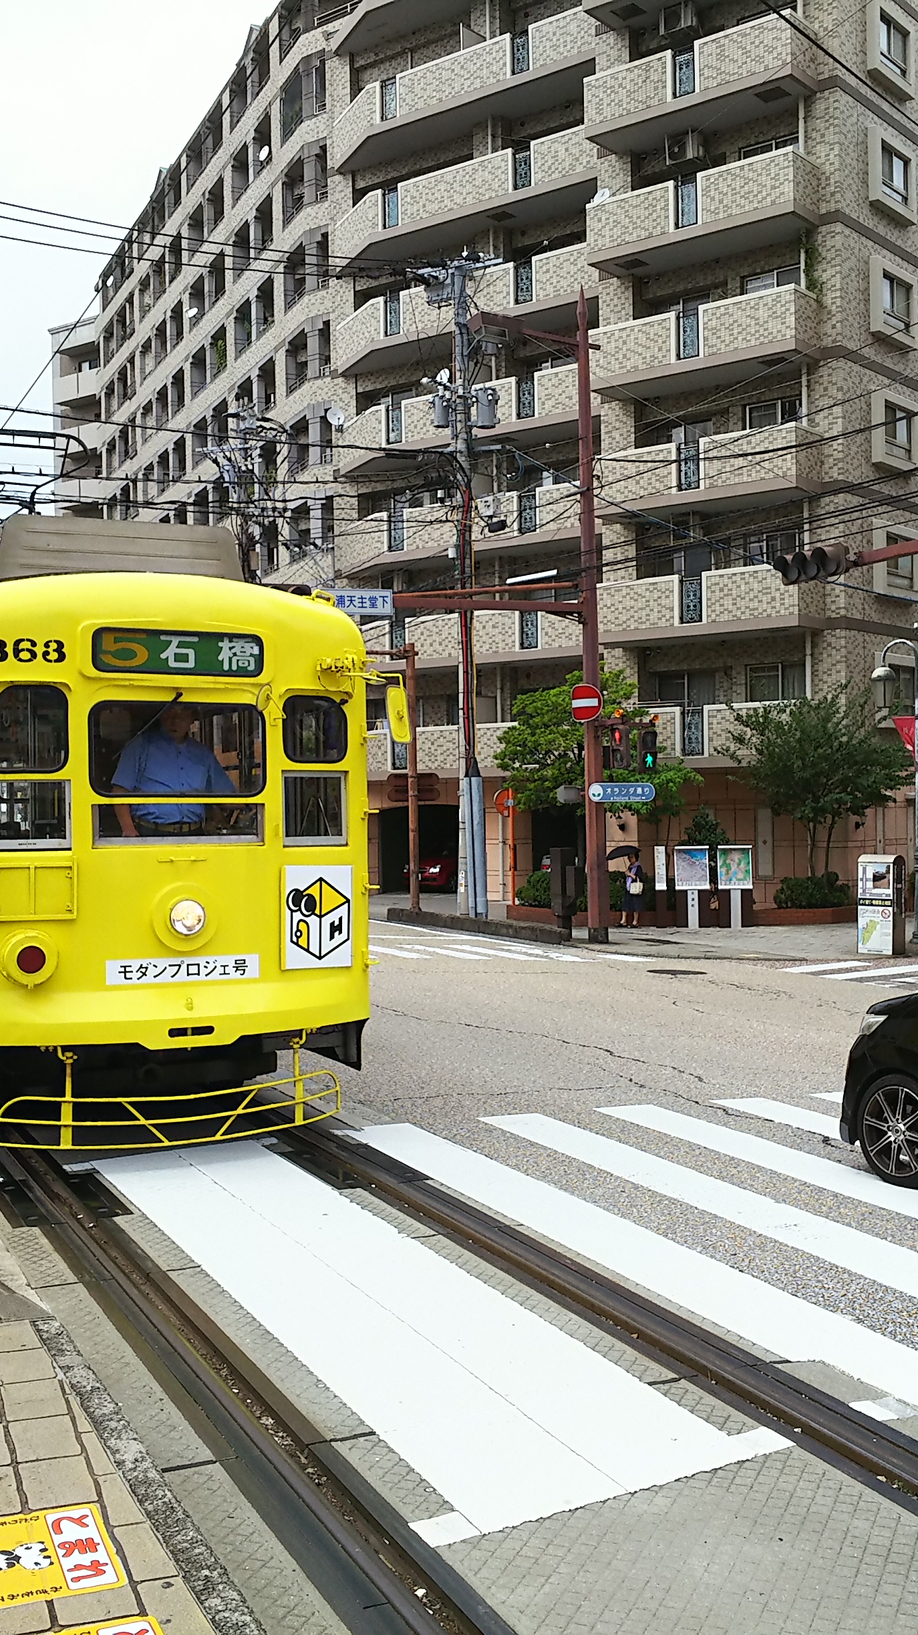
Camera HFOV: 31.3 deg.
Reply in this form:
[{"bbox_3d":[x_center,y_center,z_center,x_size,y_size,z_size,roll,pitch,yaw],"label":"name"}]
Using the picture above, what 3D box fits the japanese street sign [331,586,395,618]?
[{"bbox_3d":[-1.659,-3.512,26.800,1.200,0.420,0.100,-1,0,-10],"label":"japanese street sign"}]

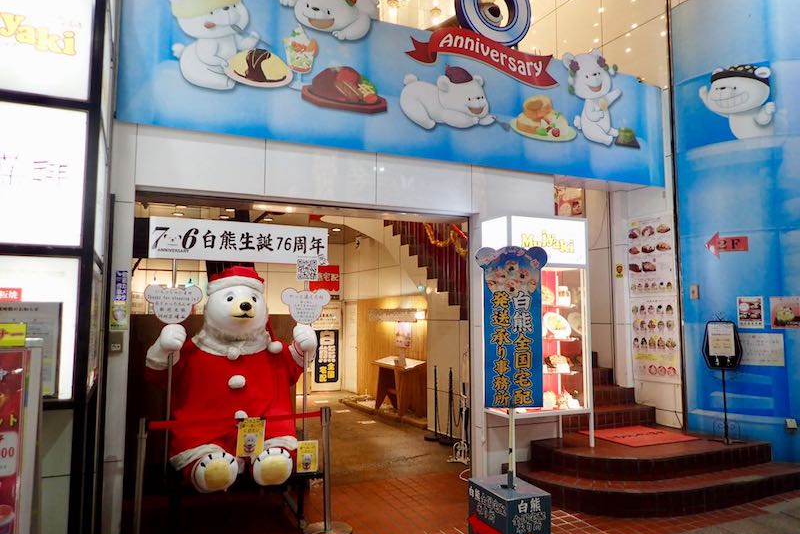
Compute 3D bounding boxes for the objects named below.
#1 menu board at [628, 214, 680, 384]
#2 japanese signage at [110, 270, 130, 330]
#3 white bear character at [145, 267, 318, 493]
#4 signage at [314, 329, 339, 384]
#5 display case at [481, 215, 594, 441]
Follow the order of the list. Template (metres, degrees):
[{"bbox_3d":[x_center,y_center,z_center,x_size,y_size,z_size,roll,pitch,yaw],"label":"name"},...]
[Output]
[{"bbox_3d":[2.896,0.363,6.608,0.030,1.903,0.624,3,-6,-28],"label":"menu board"},{"bbox_3d":[-2.018,0.242,4.174,0.130,0.444,0.020,2,-6,-23],"label":"japanese signage"},{"bbox_3d":[-1.270,0.779,4.431,1.255,1.599,0.857,2,-6,-23],"label":"white bear character"},{"bbox_3d":[-1.556,1.905,12.231,0.514,1.101,0.040,2,-6,-23],"label":"signage"},{"bbox_3d":[1.309,0.638,5.480,0.889,2.160,0.444,2,-6,-23],"label":"display case"}]

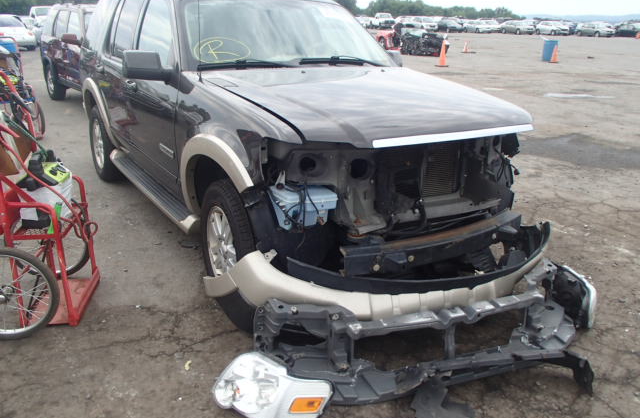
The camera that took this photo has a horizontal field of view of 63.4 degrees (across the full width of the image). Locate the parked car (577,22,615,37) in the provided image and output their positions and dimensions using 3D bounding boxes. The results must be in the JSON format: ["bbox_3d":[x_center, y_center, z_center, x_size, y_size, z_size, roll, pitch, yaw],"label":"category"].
[{"bbox_3d":[28.666,-18.765,54.032,1.800,1.450,4.650,0,20,-2],"label":"parked car"}]

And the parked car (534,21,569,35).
[{"bbox_3d":[25.770,-20.040,57.367,1.800,1.450,4.700,-2,20,-7],"label":"parked car"}]

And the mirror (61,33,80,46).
[{"bbox_3d":[-3.792,-2.582,7.900,0.260,0.170,0.140,-12,23,-30],"label":"mirror"}]

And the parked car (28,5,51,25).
[{"bbox_3d":[-24.112,-16.626,45.663,2.000,2.100,5.400,-9,22,-23],"label":"parked car"}]

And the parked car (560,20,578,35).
[{"bbox_3d":[29.444,-21.272,60.778,1.800,1.500,4.600,0,20,-2],"label":"parked car"}]

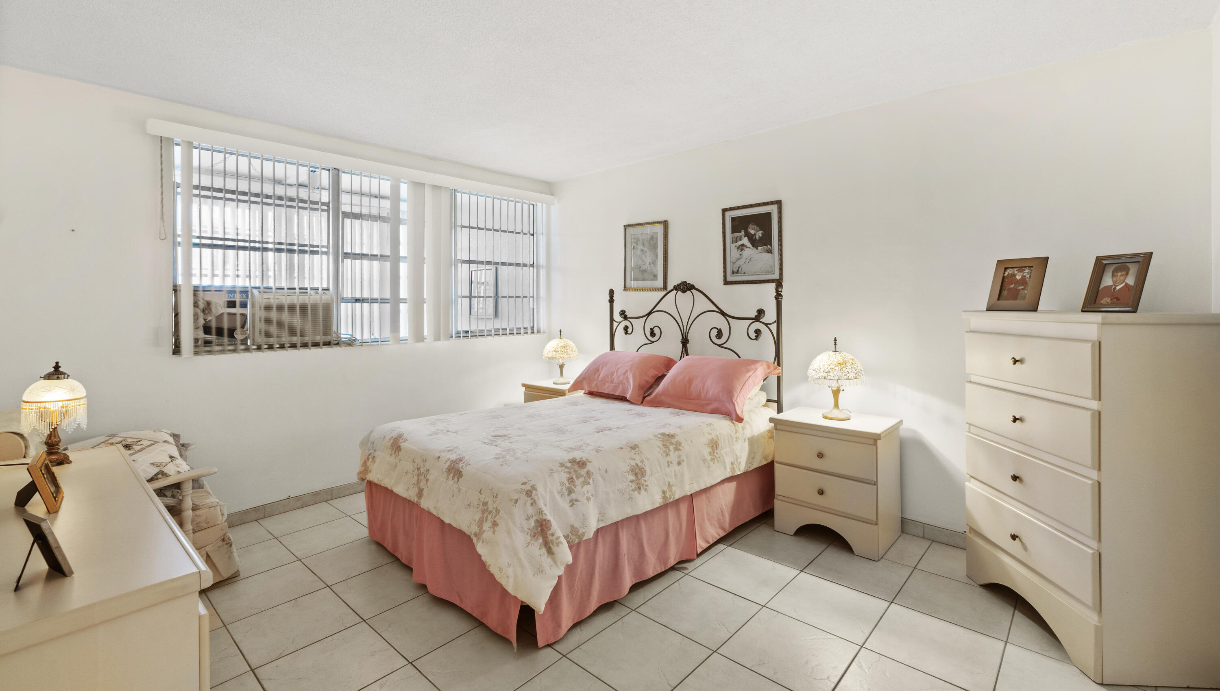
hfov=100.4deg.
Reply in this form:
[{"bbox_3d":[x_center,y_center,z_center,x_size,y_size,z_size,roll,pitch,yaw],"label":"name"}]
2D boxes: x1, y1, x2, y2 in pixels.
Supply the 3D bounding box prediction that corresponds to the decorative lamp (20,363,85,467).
[{"bbox_3d":[-1.968,0.241,1.801,0.155,0.356,0.155,2,5,42],"label":"decorative lamp"}]

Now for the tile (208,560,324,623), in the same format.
[{"bbox_3d":[-1.648,1.175,2.442,0.405,0.010,0.405,2,4,42],"label":"tile"}]

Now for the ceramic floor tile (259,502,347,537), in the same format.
[{"bbox_3d":[-1.971,1.115,3.268,0.400,0.010,0.400,2,5,42],"label":"ceramic floor tile"}]

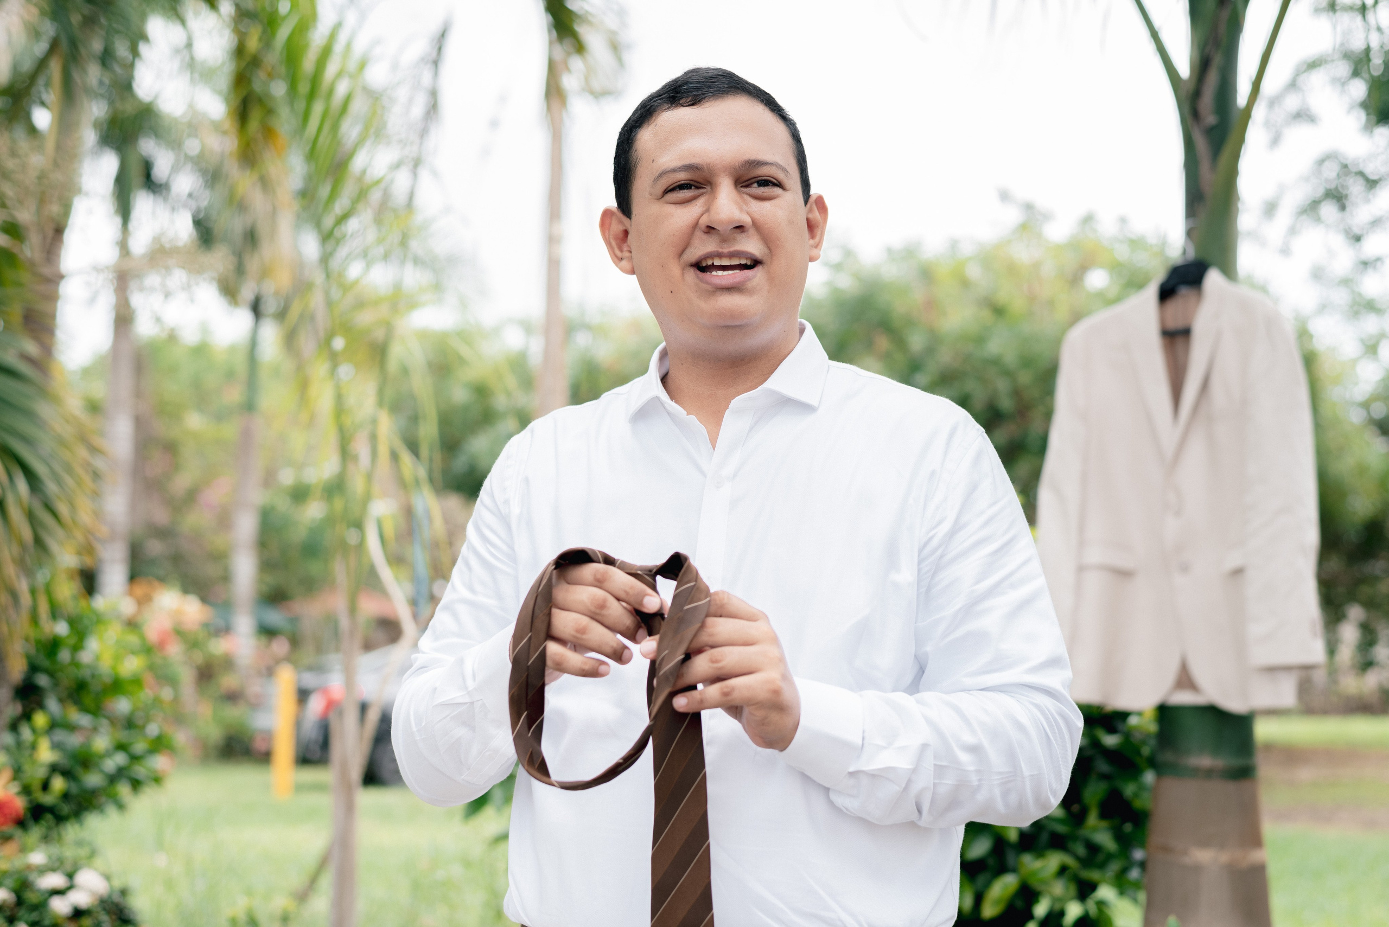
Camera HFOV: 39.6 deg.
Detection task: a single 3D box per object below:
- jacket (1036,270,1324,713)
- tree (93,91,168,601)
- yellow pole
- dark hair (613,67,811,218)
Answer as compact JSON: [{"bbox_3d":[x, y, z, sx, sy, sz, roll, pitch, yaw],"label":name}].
[{"bbox_3d":[0.893,0.055,3.550,0.500,0.780,0.220,-1,-5,18],"label":"jacket"},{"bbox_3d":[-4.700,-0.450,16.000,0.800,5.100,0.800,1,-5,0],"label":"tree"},{"bbox_3d":[-3.040,1.980,14.200,0.155,0.980,0.155,1,-5,0],"label":"yellow pole"},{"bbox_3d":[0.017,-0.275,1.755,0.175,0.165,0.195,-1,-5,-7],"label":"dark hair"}]

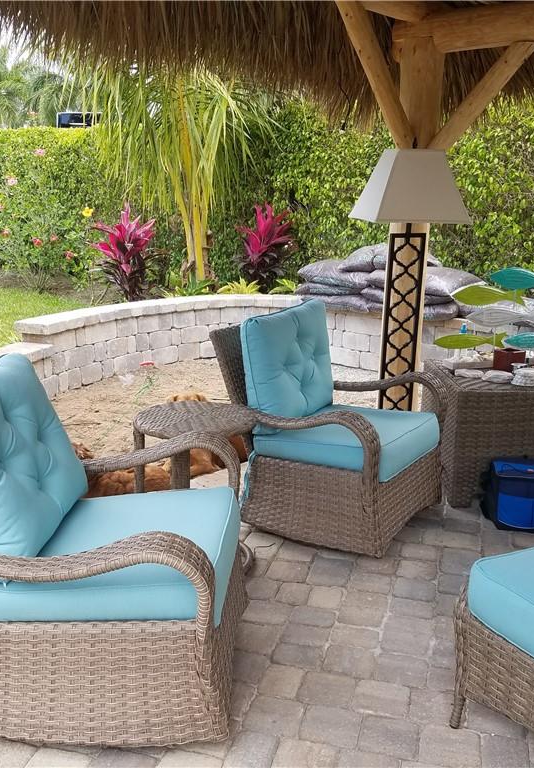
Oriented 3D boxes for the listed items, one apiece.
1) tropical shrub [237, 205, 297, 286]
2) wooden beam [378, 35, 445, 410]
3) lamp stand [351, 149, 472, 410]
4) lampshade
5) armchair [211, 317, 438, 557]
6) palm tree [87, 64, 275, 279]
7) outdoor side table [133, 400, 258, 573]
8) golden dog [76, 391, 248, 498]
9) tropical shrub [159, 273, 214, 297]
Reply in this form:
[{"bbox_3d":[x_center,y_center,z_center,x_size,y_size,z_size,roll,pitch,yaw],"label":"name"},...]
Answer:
[{"bbox_3d":[-0.001,-1.336,8.324,0.640,1.225,0.600,1,14,0],"label":"tropical shrub"},{"bbox_3d":[0.709,-0.654,3.938,0.220,2.120,0.220,1,16,0],"label":"wooden beam"},{"bbox_3d":[0.680,-0.337,3.933,0.470,1.670,0.450,-2,14,-10],"label":"lamp stand"},{"bbox_3d":[0.699,-0.961,3.777,0.460,0.355,0.450,-2,14,-10],"label":"lampshade"},{"bbox_3d":[0.291,0.163,3.477,0.880,0.910,0.720,10,17,32],"label":"armchair"},{"bbox_3d":[-0.900,-2.118,8.338,1.950,2.850,1.900,1,14,0],"label":"palm tree"},{"bbox_3d":[-0.283,0.395,3.089,0.490,0.530,0.490,1,16,0],"label":"outdoor side table"},{"bbox_3d":[-0.486,0.300,3.625,0.870,0.410,0.400,-6,18,-24],"label":"golden dog"},{"bbox_3d":[-0.828,-0.887,7.975,0.540,0.500,0.520,1,14,0],"label":"tropical shrub"}]

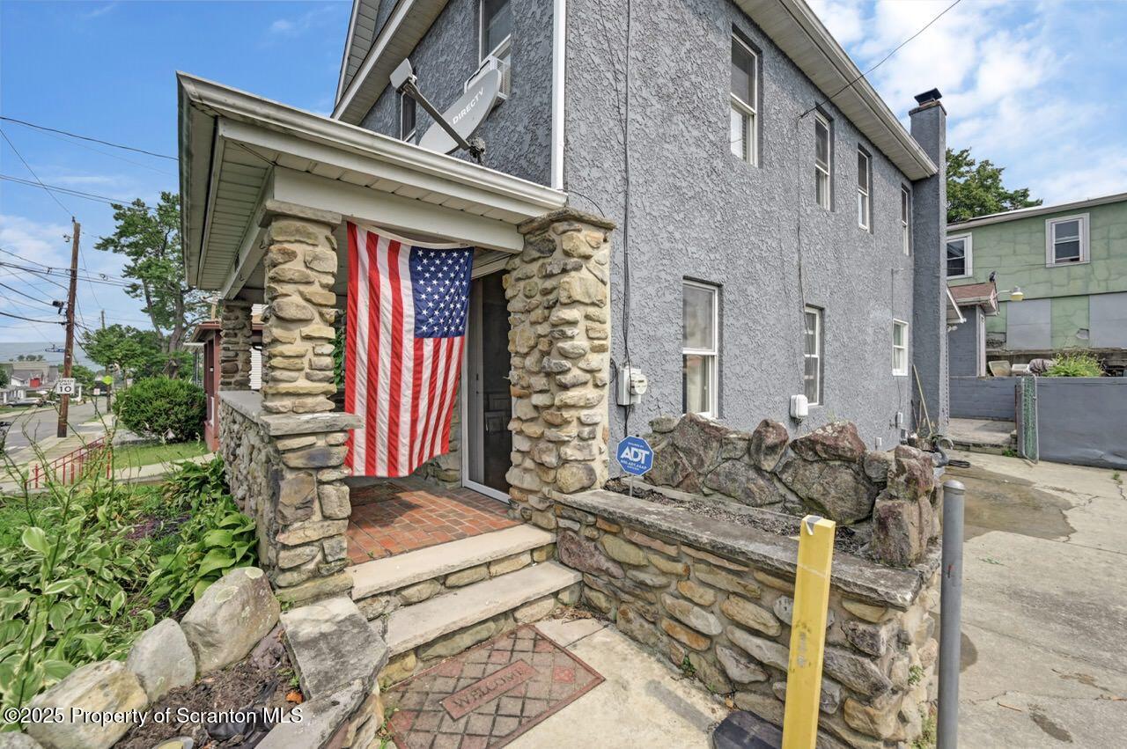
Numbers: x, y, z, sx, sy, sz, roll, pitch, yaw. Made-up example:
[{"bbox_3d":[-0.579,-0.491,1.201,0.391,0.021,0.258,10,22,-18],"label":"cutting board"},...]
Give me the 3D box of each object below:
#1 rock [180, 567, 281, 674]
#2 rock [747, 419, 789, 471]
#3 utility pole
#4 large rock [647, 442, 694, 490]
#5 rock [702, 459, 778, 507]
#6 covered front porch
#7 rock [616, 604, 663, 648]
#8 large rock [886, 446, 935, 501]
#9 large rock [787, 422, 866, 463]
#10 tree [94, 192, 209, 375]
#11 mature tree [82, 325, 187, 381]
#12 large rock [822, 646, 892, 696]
[{"bbox_3d":[-1.604,1.142,2.100,0.320,0.340,0.420,0,0,-41],"label":"rock"},{"bbox_3d":[1.318,0.451,2.821,0.250,0.320,0.230,0,0,-42],"label":"rock"},{"bbox_3d":[-22.542,-2.091,20.000,0.290,9.900,0.290,4,0,0],"label":"utility pole"},{"bbox_3d":[0.815,0.696,3.349,0.260,0.340,0.350,0,0,-42],"label":"large rock"},{"bbox_3d":[1.175,0.717,2.926,0.280,0.270,0.460,0,0,-42],"label":"rock"},{"bbox_3d":[-2.018,0.050,4.076,2.300,2.300,4.700,0,0,-41],"label":"covered front porch"},{"bbox_3d":[0.451,1.367,2.433,0.140,0.165,0.310,0,0,-40],"label":"rock"},{"bbox_3d":[1.625,0.448,2.050,0.180,0.230,0.200,0,0,-41],"label":"large rock"},{"bbox_3d":[1.543,0.386,2.570,0.260,0.220,0.360,0,0,-41],"label":"large rock"},{"bbox_3d":[-21.790,-3.700,24.000,6.800,12.600,6.800,0,0,-41],"label":"tree"},{"bbox_3d":[-35.435,-0.500,36.000,7.000,7.200,7.200,0,0,-41],"label":"mature tree"},{"bbox_3d":[1.129,1.118,1.685,0.140,0.130,0.250,0,0,-40],"label":"large rock"}]

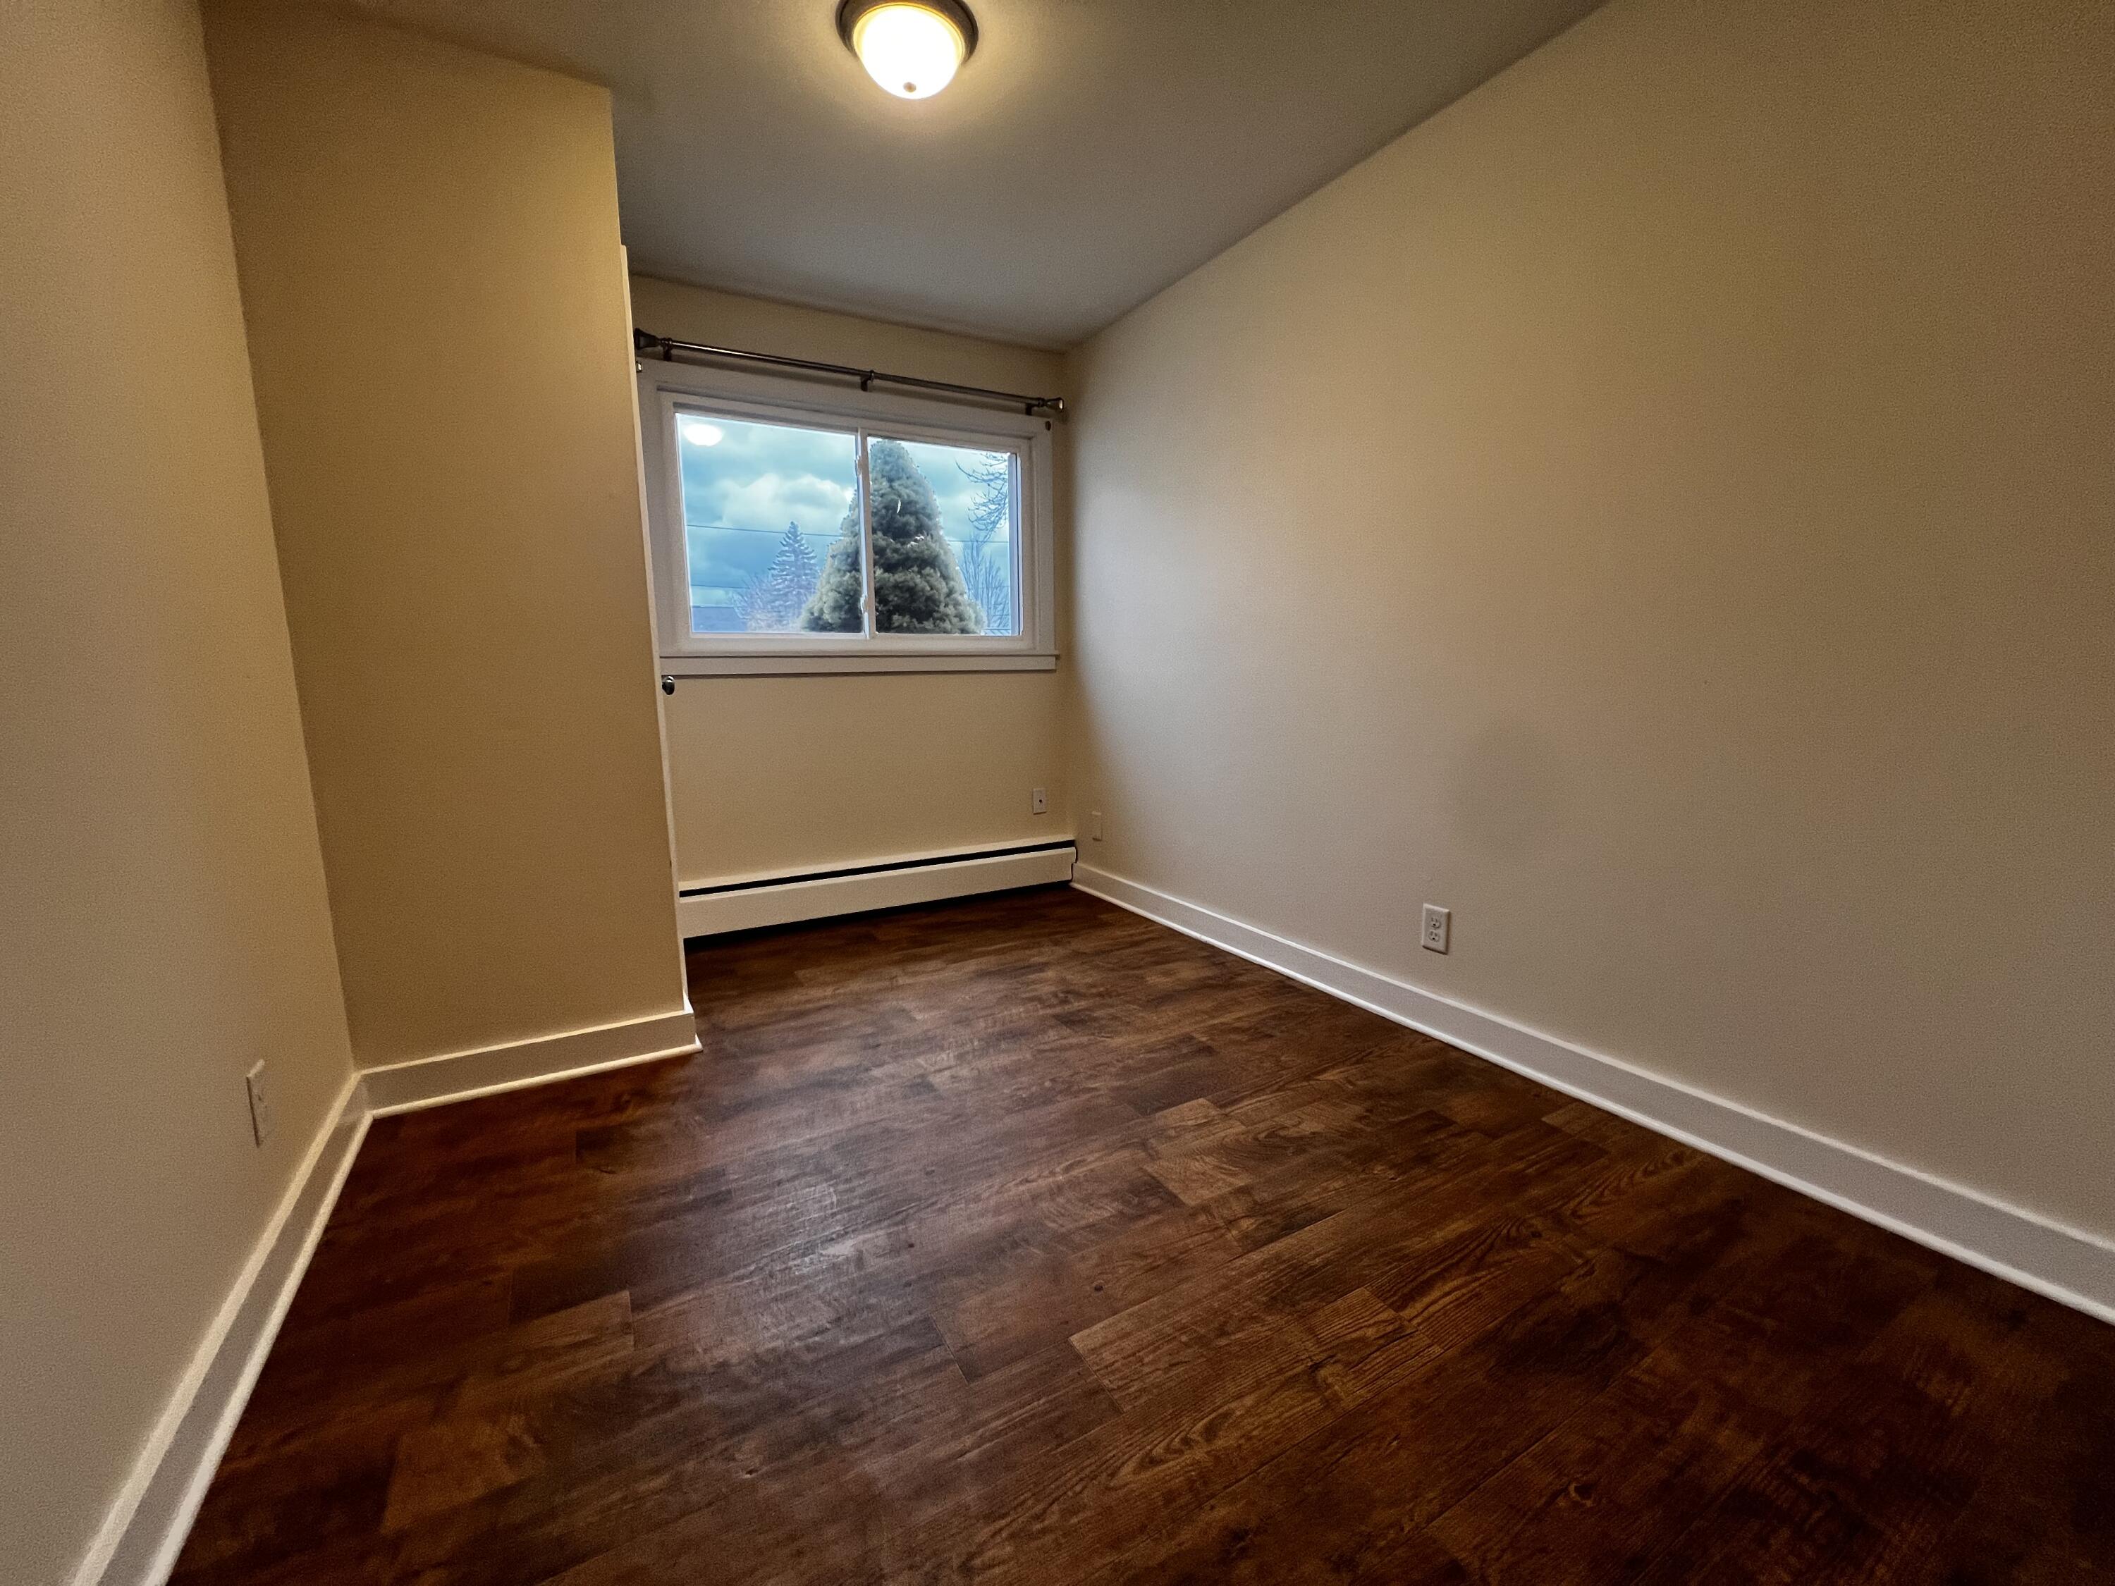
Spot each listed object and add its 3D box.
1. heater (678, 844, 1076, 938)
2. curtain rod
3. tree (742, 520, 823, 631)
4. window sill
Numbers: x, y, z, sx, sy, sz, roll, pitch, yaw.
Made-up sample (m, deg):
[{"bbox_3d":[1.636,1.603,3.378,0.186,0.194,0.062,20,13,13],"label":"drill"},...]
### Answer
[{"bbox_3d":[-0.691,0.390,3.433,1.721,0.213,0.075,-5,10,-27],"label":"heater"},{"bbox_3d":[-0.716,-1.613,3.091,1.638,0.079,0.112,-5,10,-27],"label":"curtain rod"},{"bbox_3d":[-12.046,-7.974,36.662,3.700,8.792,3.700,-3,9,-17],"label":"tree"},{"bbox_3d":[-0.730,-0.540,3.289,1.659,0.092,0.065,-5,10,-27],"label":"window sill"}]

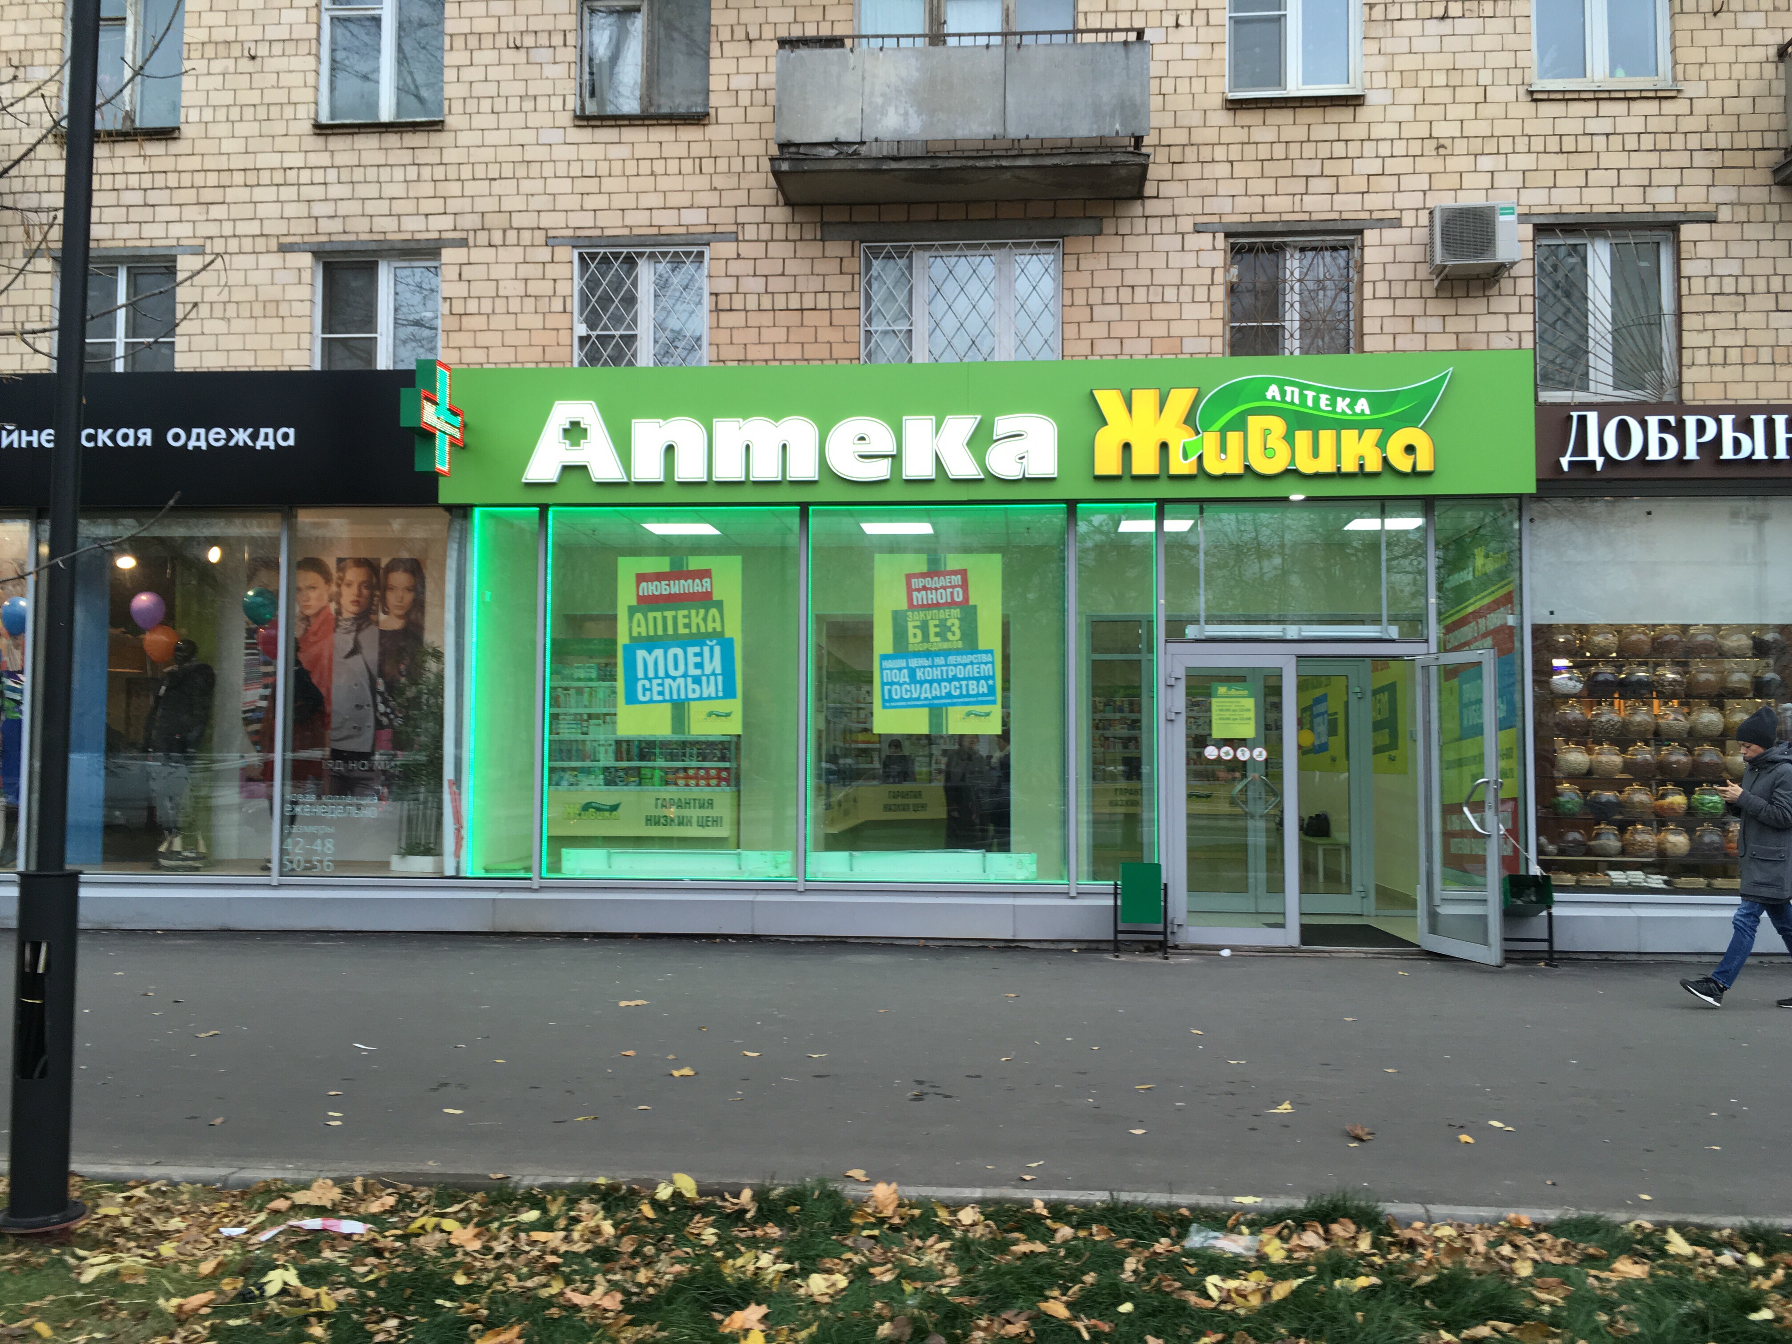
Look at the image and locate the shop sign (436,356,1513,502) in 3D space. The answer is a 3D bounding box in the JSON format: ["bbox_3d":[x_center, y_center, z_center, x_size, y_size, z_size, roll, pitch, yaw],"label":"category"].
[{"bbox_3d":[0.557,-1.768,11.117,8.019,1.028,0.260,0,-3,5],"label":"shop sign"}]

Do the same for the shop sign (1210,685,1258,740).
[{"bbox_3d":[2.464,0.291,10.956,0.327,0.409,0.010,0,-3,5],"label":"shop sign"}]

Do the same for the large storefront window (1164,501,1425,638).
[{"bbox_3d":[2.912,-0.743,11.014,1.878,1.013,0.090,0,-3,5],"label":"large storefront window"}]

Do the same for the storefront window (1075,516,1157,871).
[{"bbox_3d":[1.620,0.154,11.070,0.596,2.773,0.090,0,-3,5],"label":"storefront window"}]

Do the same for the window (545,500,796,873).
[{"bbox_3d":[-1.700,0.164,11.349,1.961,2.790,0.090,0,-3,5],"label":"window"}]

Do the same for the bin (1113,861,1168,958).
[{"bbox_3d":[1.744,1.689,10.688,0.385,0.693,0.280,0,-3,5],"label":"bin"}]

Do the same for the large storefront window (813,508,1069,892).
[{"bbox_3d":[0.311,0.164,11.179,1.918,2.785,0.090,0,-3,5],"label":"large storefront window"}]

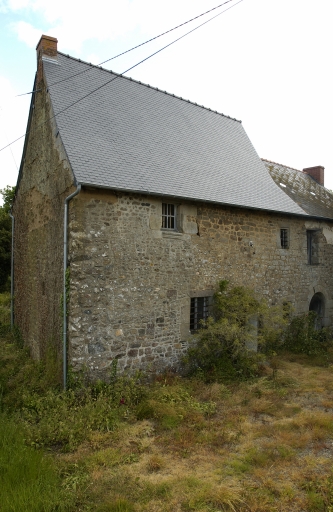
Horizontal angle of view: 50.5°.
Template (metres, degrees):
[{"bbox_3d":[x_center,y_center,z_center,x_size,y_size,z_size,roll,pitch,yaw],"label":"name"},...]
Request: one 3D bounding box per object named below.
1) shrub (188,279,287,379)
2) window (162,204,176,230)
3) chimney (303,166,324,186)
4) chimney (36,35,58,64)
[{"bbox_3d":[1.984,1.994,10.565,2.700,2.750,1.600,2,-3,-36],"label":"shrub"},{"bbox_3d":[0.079,-1.165,10.535,0.559,0.810,0.120,2,-3,-36],"label":"window"},{"bbox_3d":[8.008,-4.191,19.153,0.430,1.080,1.000,2,-3,-36],"label":"chimney"},{"bbox_3d":[-3.680,-6.199,10.909,0.480,0.790,0.600,2,-3,-36],"label":"chimney"}]

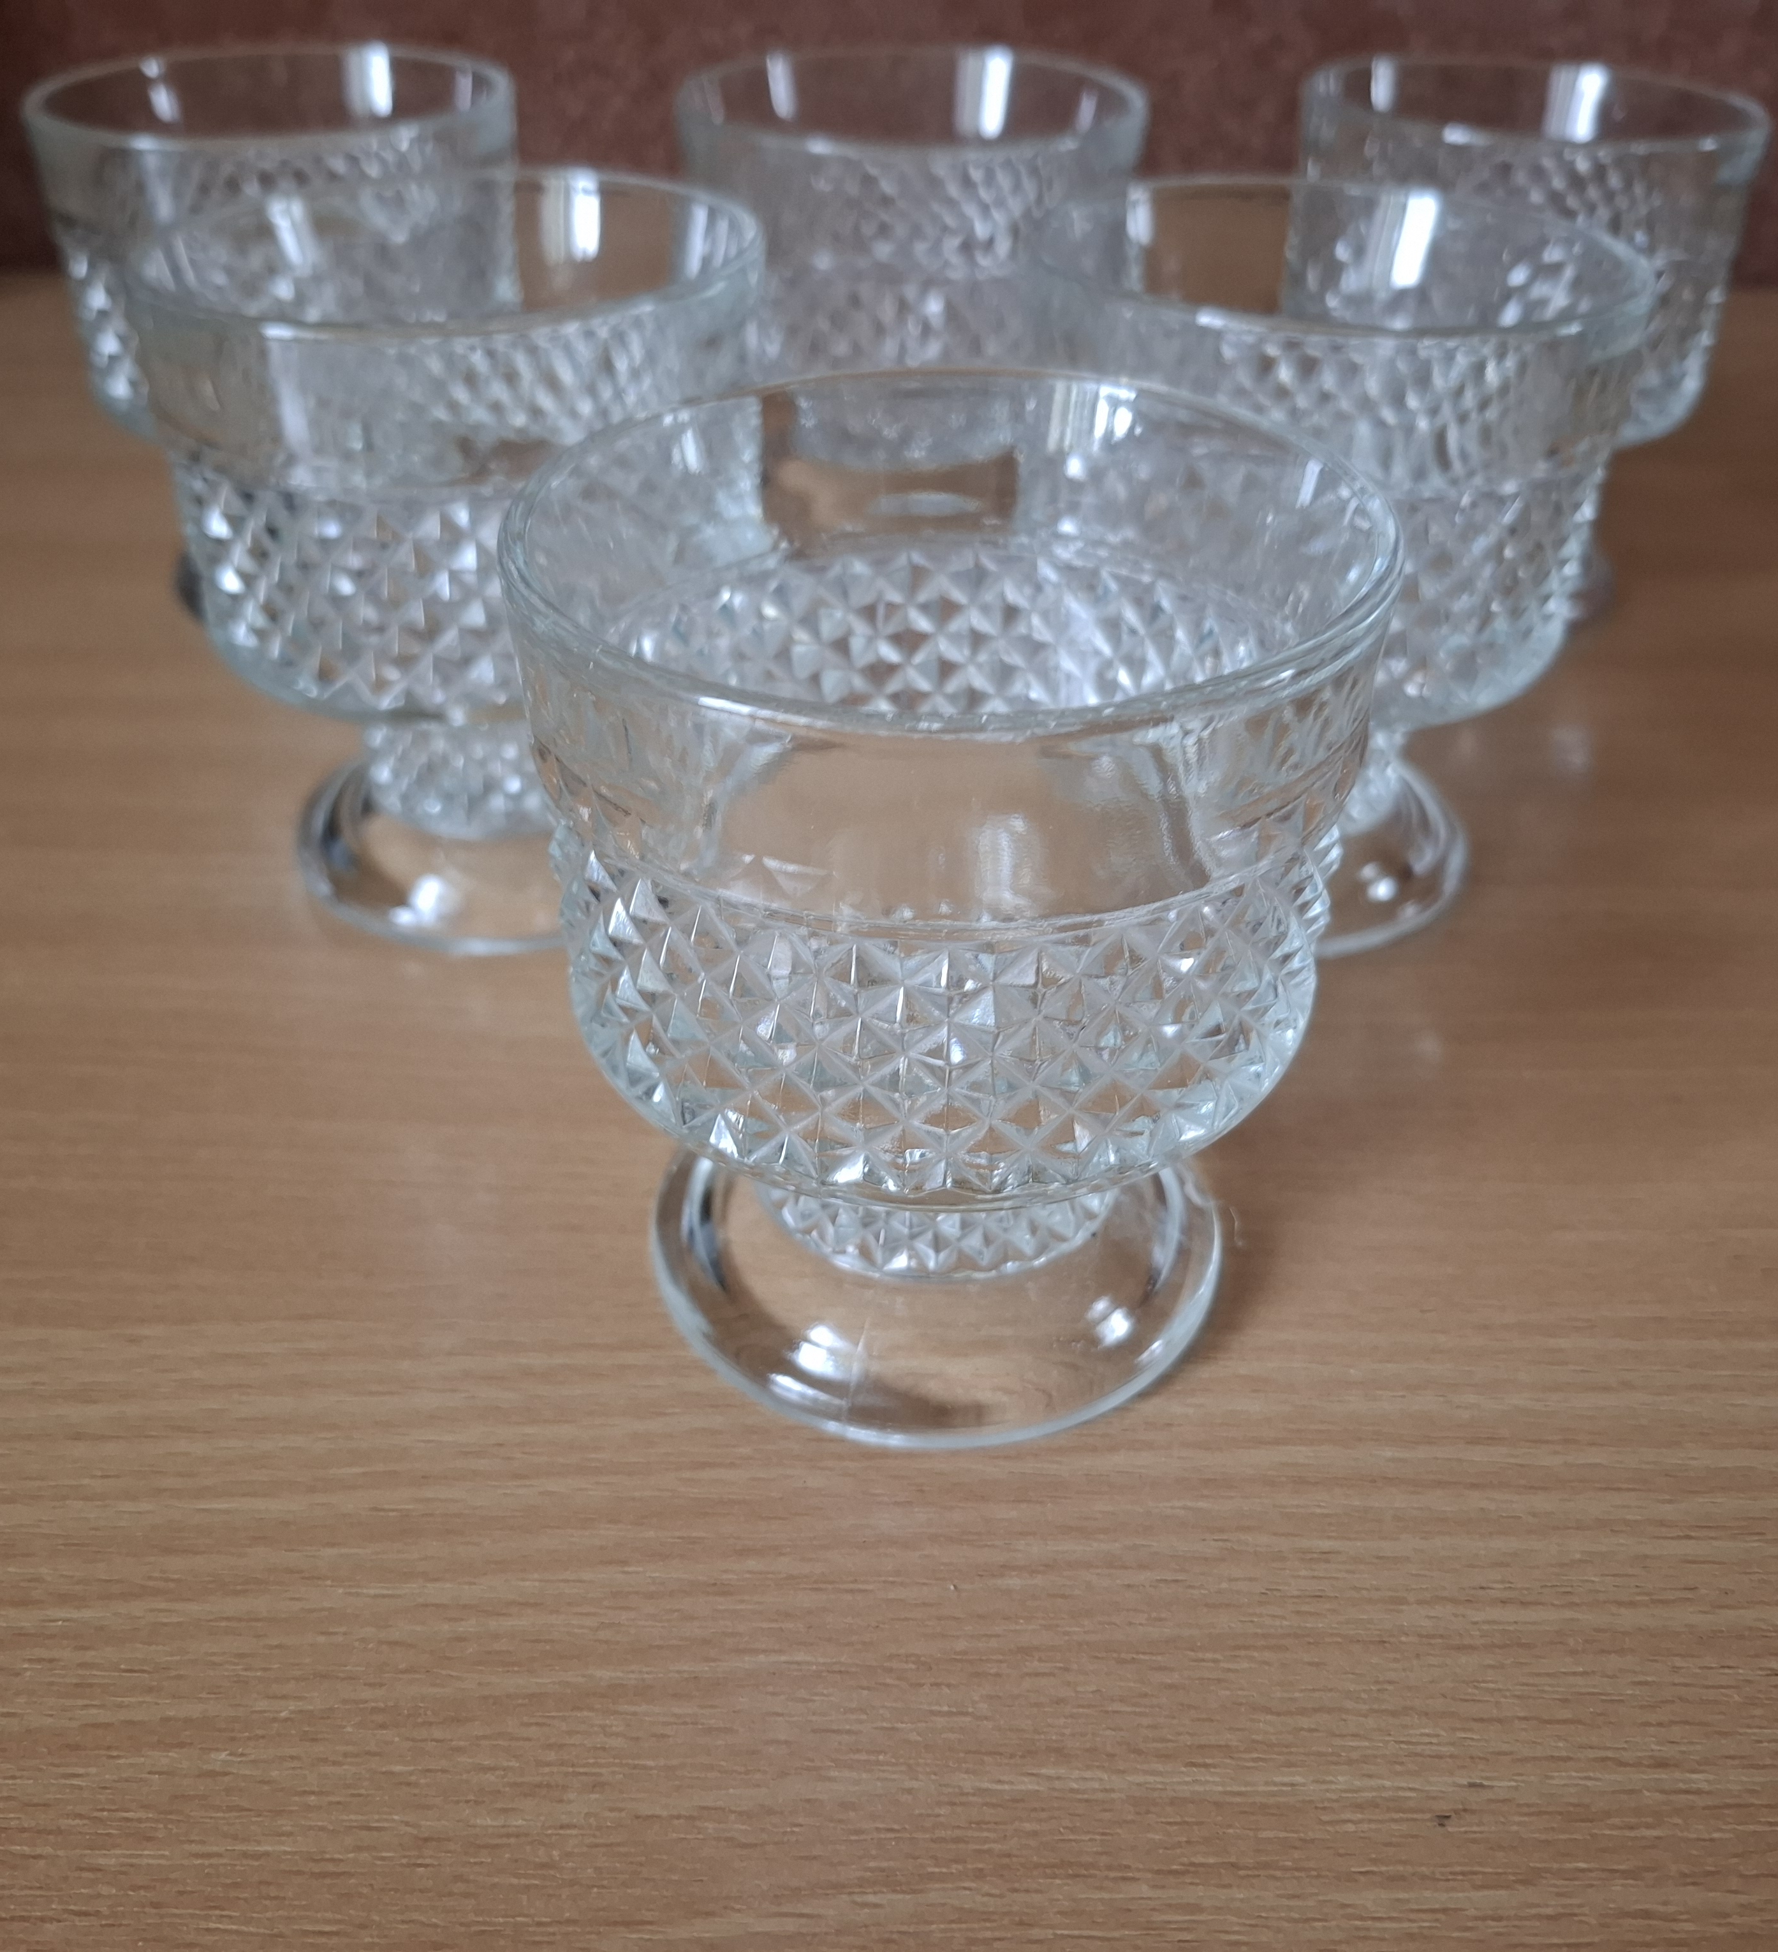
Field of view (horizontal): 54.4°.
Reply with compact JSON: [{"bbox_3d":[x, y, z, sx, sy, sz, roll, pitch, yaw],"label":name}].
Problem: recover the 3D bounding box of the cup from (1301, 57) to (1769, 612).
[{"bbox_3d":[0.112,-0.118,0.332,0.081,0.092,0.081,1,38,0],"label":"cup"}]

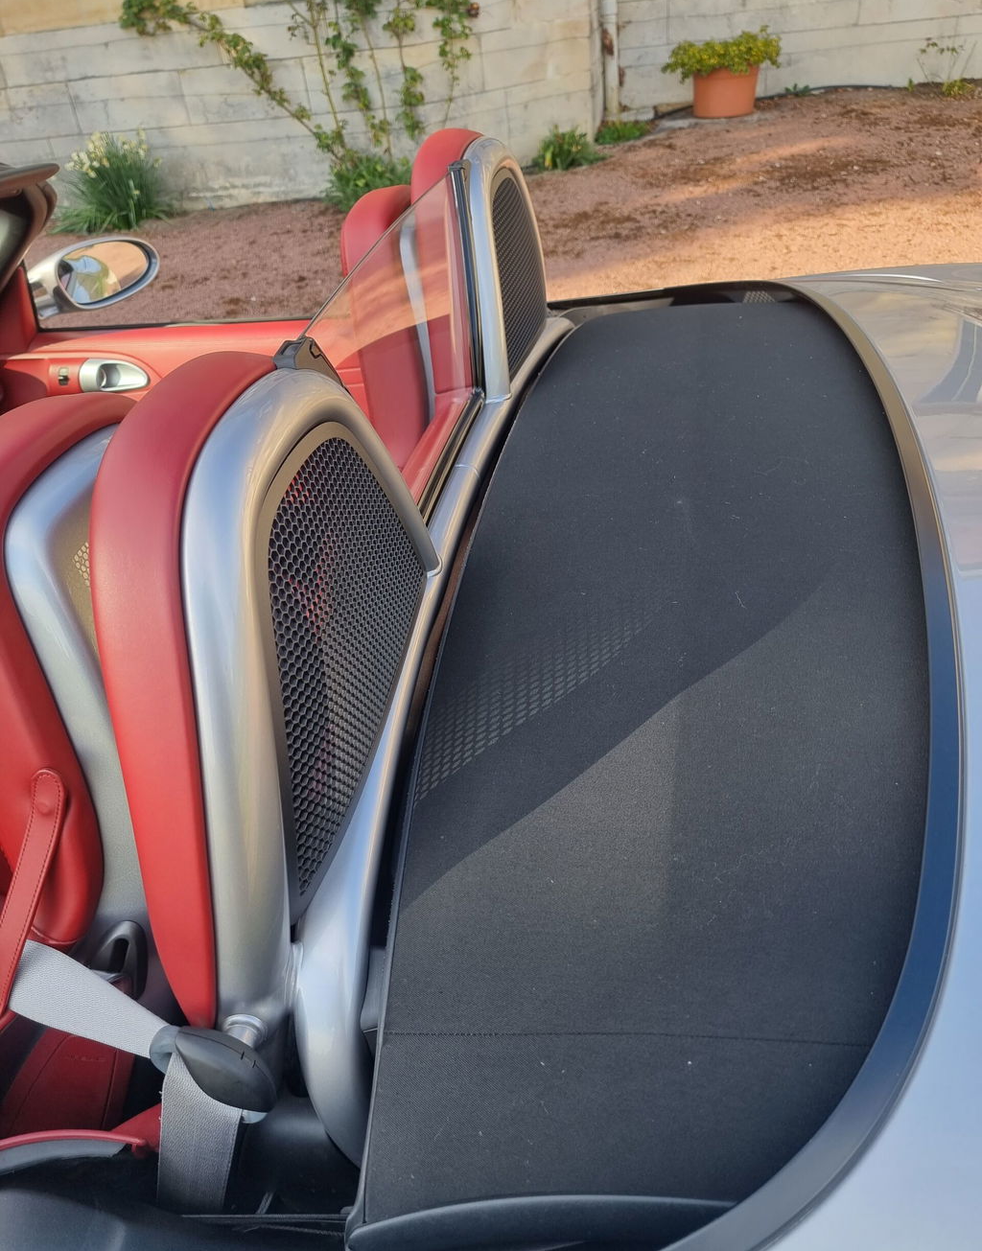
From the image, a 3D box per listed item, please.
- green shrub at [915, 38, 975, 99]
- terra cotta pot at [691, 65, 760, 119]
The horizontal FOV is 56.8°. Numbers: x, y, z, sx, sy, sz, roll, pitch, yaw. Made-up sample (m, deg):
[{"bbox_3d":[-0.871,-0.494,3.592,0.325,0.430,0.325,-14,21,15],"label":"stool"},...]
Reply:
[{"bbox_3d":[2.875,-3.511,5.694,0.350,0.330,0.250,-5,38,4],"label":"green shrub"},{"bbox_3d":[1.512,-3.477,5.871,0.420,0.280,0.420,-5,38,4],"label":"terra cotta pot"}]

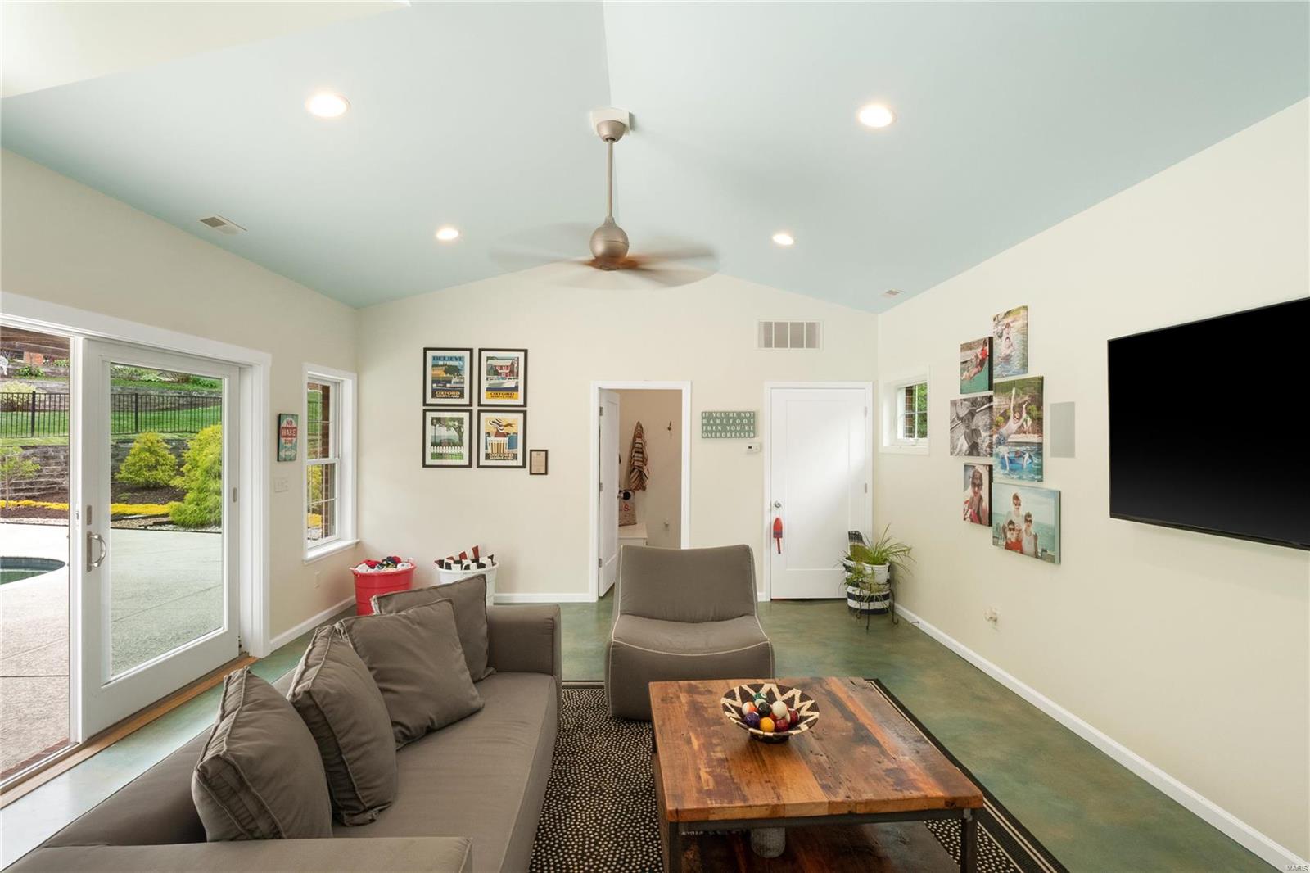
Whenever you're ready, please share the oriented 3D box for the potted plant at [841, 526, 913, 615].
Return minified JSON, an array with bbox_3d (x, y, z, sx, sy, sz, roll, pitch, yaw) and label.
[{"bbox_3d":[1.868,1.194,5.165,0.570,0.800,0.540,0,0,-2],"label":"potted plant"}]

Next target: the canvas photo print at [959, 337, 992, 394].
[{"bbox_3d":[2.203,-0.482,3.973,0.040,0.355,0.355,0,0,-2],"label":"canvas photo print"}]

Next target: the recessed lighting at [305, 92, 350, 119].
[{"bbox_3d":[-1.474,-1.489,2.620,0.180,0.040,0.180,-13,1,-2],"label":"recessed lighting"}]

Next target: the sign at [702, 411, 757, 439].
[{"bbox_3d":[0.713,-0.110,5.623,0.525,0.262,0.027,0,0,-2],"label":"sign"}]

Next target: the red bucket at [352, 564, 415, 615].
[{"bbox_3d":[-2.374,1.359,5.108,0.530,0.420,0.500,0,0,-2],"label":"red bucket"}]

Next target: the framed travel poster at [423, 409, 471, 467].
[{"bbox_3d":[-1.942,0.021,5.469,0.460,0.537,0.025,0,0,-2],"label":"framed travel poster"}]

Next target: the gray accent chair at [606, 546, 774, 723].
[{"bbox_3d":[0.216,1.177,3.703,0.930,0.820,0.920,0,0,2],"label":"gray accent chair"}]

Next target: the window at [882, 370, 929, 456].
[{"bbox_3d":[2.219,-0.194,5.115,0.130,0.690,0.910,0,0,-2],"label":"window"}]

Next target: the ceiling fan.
[{"bbox_3d":[-0.256,-1.365,3.308,1.290,0.870,1.290,0,0,-2],"label":"ceiling fan"}]

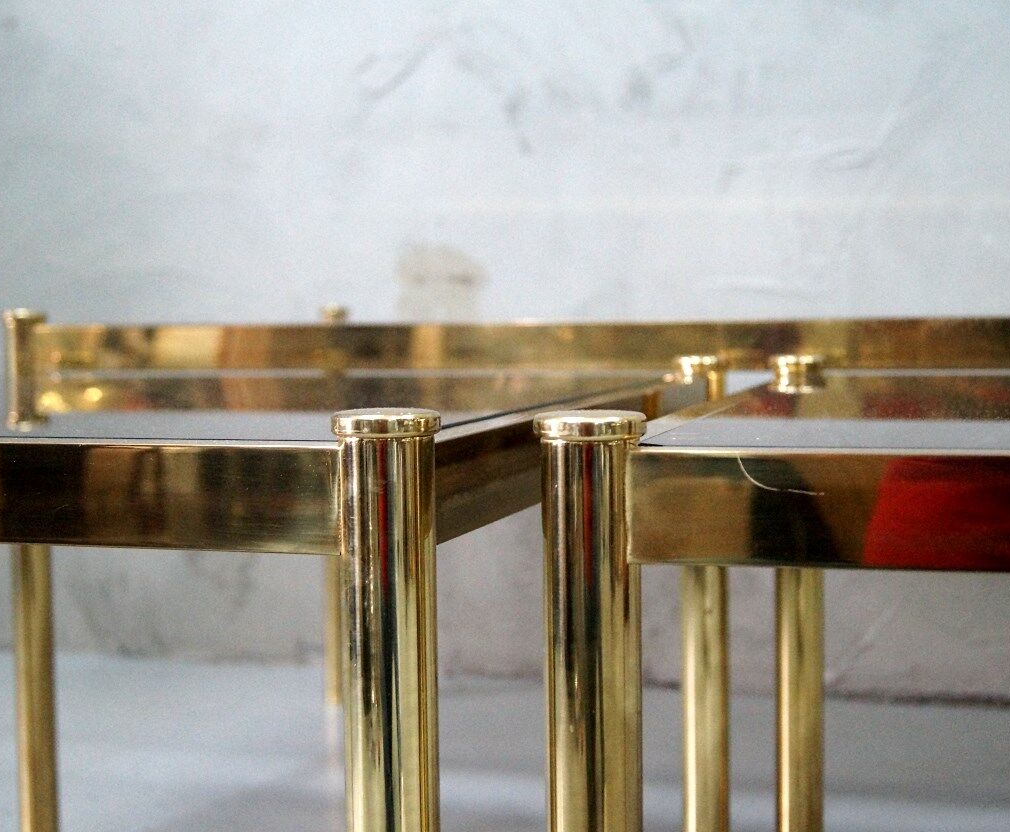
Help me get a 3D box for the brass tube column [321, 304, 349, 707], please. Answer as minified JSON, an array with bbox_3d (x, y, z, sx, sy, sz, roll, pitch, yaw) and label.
[{"bbox_3d":[-0.181,0.099,1.691,0.030,0.434,0.030,-1,4,0],"label":"brass tube column"}]

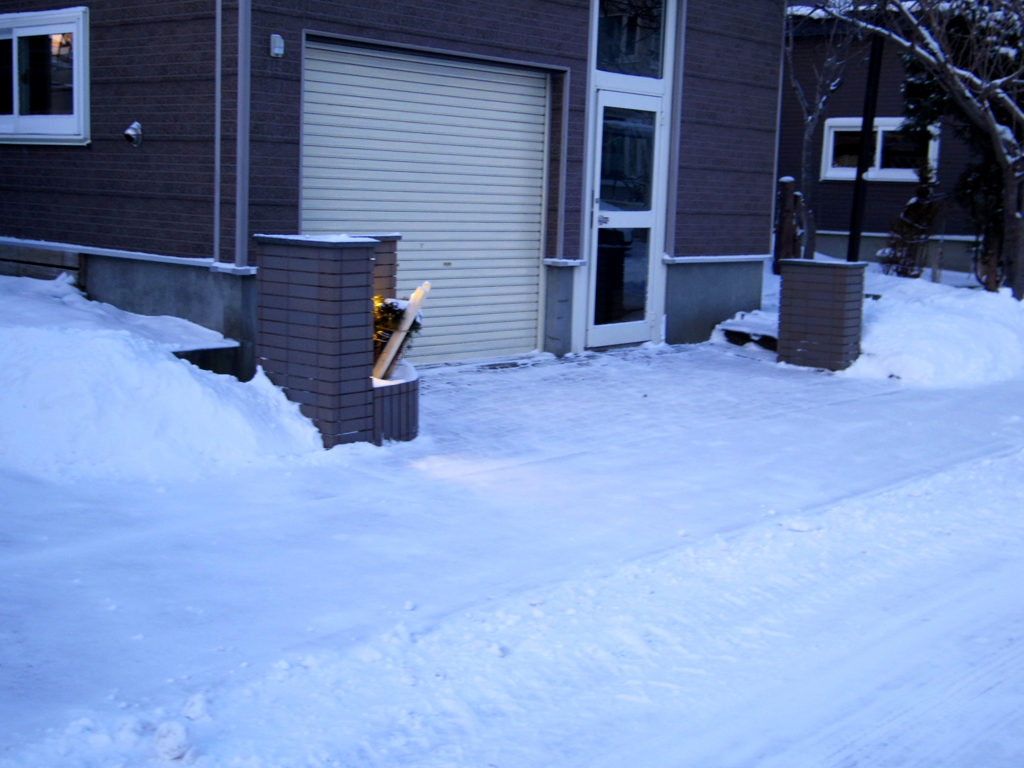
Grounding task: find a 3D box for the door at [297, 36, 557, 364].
[{"bbox_3d":[-0.575,-1.233,9.950,0.100,2.183,2.519,9,11,41],"label":"door"}]

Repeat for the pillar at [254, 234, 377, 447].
[{"bbox_3d":[-1.034,-0.233,7.266,0.632,1.059,0.305,9,11,41],"label":"pillar"}]

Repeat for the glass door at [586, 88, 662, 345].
[{"bbox_3d":[0.938,-1.364,11.611,0.060,2.092,0.919,9,11,41],"label":"glass door"}]

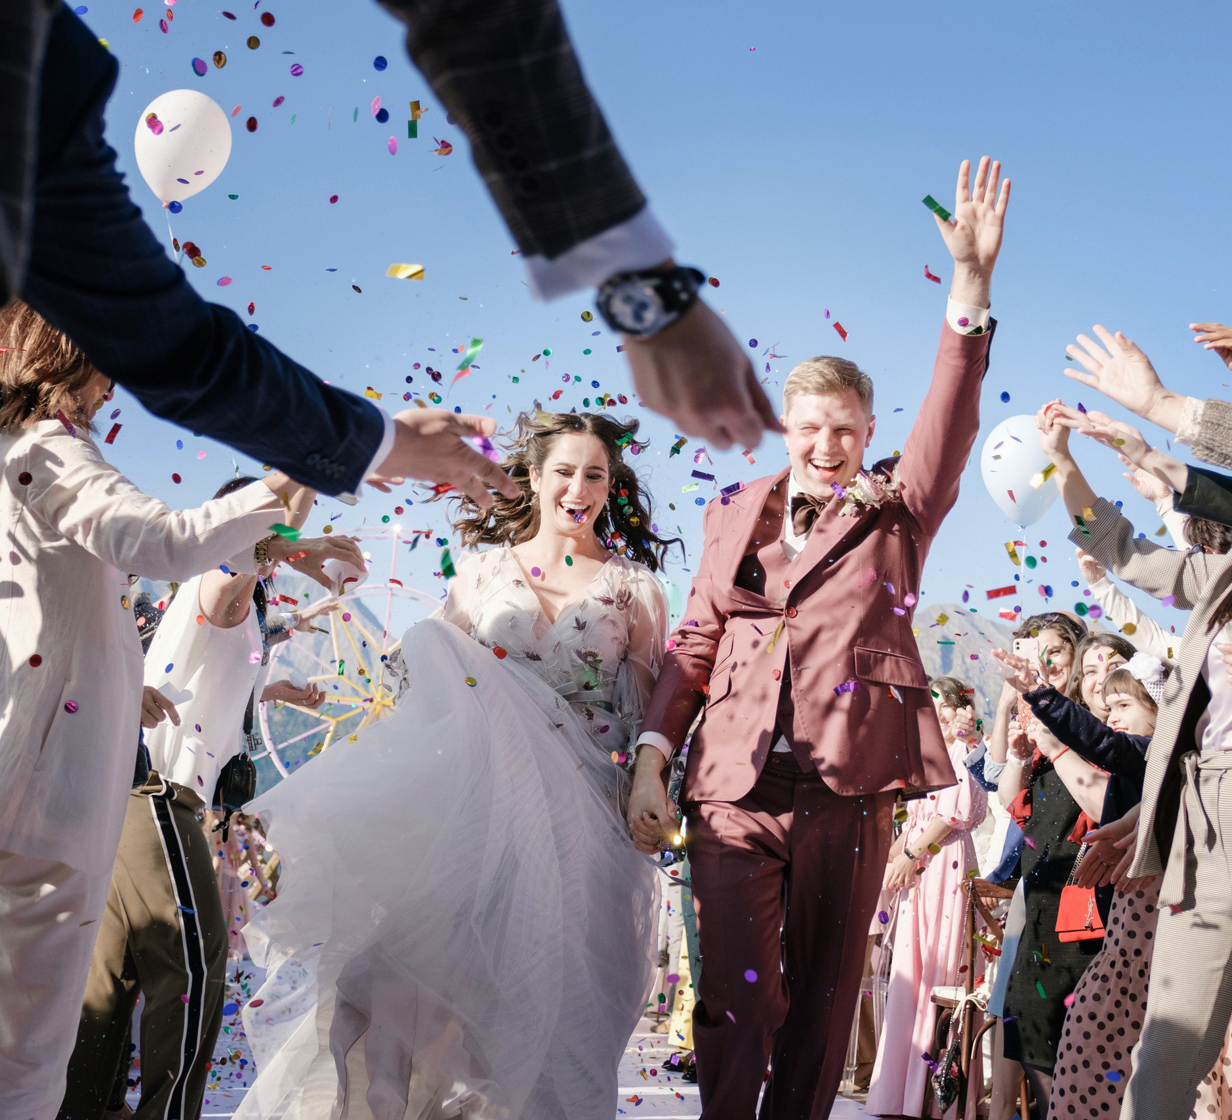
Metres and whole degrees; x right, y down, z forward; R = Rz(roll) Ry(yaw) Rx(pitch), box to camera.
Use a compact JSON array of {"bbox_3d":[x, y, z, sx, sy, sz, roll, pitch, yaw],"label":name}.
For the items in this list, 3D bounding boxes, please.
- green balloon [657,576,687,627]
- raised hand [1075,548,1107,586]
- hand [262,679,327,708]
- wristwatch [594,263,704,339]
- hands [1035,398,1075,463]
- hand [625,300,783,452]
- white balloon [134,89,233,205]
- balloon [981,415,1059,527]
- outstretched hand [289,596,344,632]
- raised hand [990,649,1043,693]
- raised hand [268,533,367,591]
[{"bbox_3d":[0.232,0.235,9.600,0.245,0.295,0.245,0,-9,0],"label":"green balloon"},{"bbox_3d":[1.337,0.017,5.100,0.085,0.125,0.080,-20,8,39],"label":"raised hand"},{"bbox_3d":[-0.742,0.307,4.200,0.155,0.060,0.080,2,-9,-15],"label":"hand"},{"bbox_3d":[0.026,-0.183,1.290,0.065,0.045,0.052,-33,0,30],"label":"wristwatch"},{"bbox_3d":[0.843,-0.251,3.500,0.075,0.120,0.085,-10,-9,21],"label":"hands"},{"bbox_3d":[0.064,-0.138,1.350,0.085,0.090,0.125,11,-39,56],"label":"hand"},{"bbox_3d":[-1.117,-1.067,4.700,0.250,0.300,0.250,10,-9,0],"label":"white balloon"},{"bbox_3d":[1.371,-0.301,6.150,0.270,0.383,0.270,0,-10,0],"label":"balloon"},{"bbox_3d":[-0.989,0.179,6.000,0.170,0.090,0.085,-13,-14,21],"label":"outstretched hand"},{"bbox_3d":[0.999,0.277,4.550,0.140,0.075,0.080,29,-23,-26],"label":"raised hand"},{"bbox_3d":[-0.472,0.003,2.880,0.150,0.085,0.085,3,-9,-18],"label":"raised hand"}]

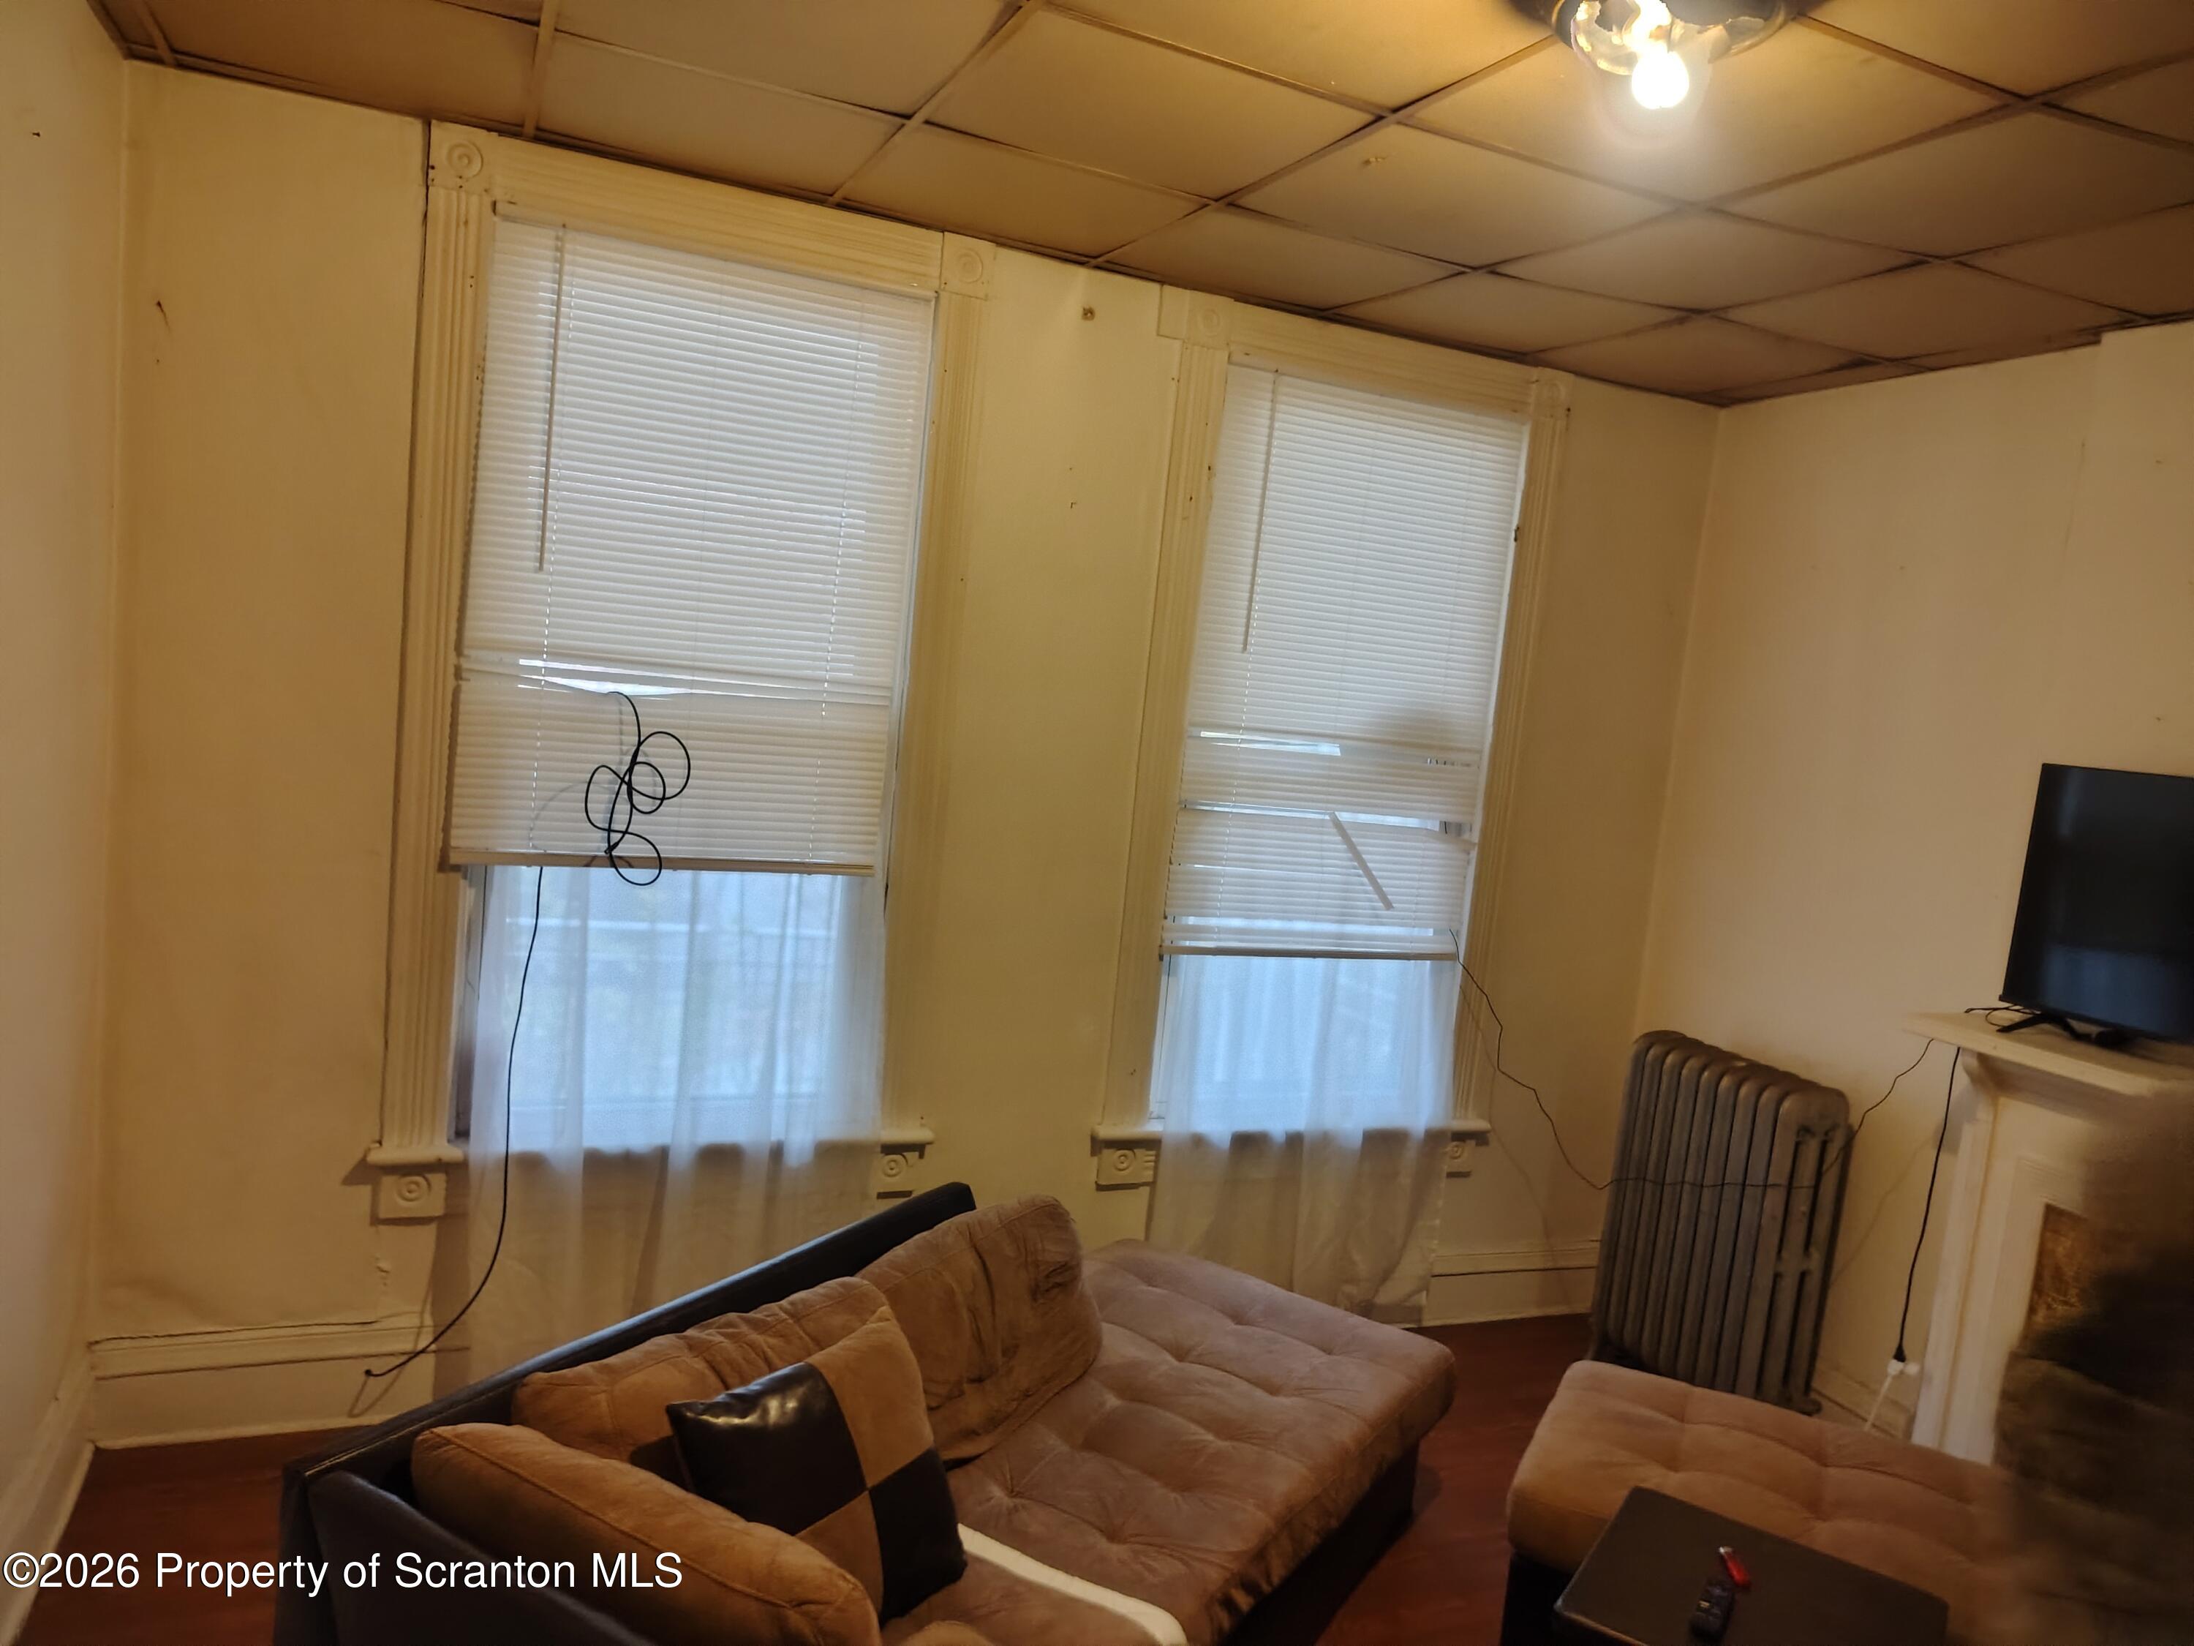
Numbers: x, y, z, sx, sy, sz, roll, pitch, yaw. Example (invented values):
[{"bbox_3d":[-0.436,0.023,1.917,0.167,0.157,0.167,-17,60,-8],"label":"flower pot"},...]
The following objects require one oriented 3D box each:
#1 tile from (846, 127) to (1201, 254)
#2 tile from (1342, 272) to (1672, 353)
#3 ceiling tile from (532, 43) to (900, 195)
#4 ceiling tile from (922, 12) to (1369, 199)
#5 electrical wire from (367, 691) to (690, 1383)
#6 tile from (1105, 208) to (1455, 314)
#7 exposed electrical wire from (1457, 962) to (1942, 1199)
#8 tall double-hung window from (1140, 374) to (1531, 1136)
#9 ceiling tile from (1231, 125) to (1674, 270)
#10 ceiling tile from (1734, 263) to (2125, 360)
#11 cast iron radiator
[{"bbox_3d":[-0.160,-1.259,3.072,0.600,0.018,0.600,3,7,-24],"label":"tile"},{"bbox_3d":[0.956,-1.192,3.561,0.600,0.018,0.600,3,7,-24],"label":"tile"},{"bbox_3d":[-0.717,-1.298,2.826,0.600,0.018,0.600,3,7,-24],"label":"ceiling tile"},{"bbox_3d":[0.076,-1.176,2.523,0.600,0.018,0.600,3,7,-24],"label":"ceiling tile"},{"bbox_3d":[-1.171,0.447,3.170,0.570,1.470,0.100,3,7,-24],"label":"electrical wire"},{"bbox_3d":[0.397,-1.219,3.317,0.600,0.018,0.600,3,7,-24],"label":"tile"},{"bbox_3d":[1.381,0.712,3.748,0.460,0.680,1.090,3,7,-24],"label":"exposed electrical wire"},{"bbox_3d":[0.633,-0.158,3.940,0.920,1.910,0.120,3,7,-24],"label":"tall double-hung window"},{"bbox_3d":[0.632,-1.127,2.769,0.600,0.018,0.600,3,7,-24],"label":"ceiling tile"},{"bbox_3d":[1.751,-1.090,3.256,0.600,0.018,0.600,3,7,-24],"label":"ceiling tile"},{"bbox_3d":[1.597,1.050,3.958,0.200,0.910,0.560,3,7,-24],"label":"cast iron radiator"}]

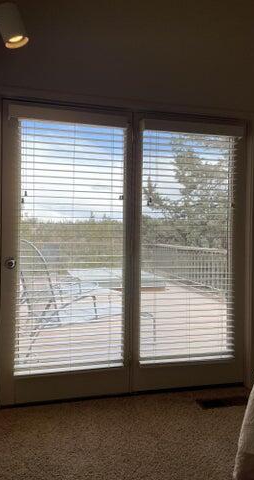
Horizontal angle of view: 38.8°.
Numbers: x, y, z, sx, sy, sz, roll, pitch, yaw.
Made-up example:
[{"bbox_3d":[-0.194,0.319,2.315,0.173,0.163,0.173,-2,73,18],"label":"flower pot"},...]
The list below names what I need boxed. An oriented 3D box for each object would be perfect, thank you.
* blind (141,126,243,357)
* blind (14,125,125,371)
[{"bbox_3d":[0.466,0.039,2.662,0.757,1.695,0.070,1,0,-13],"label":"blind"},{"bbox_3d":[-0.375,0.040,2.473,0.732,1.693,0.070,1,0,-13],"label":"blind"}]

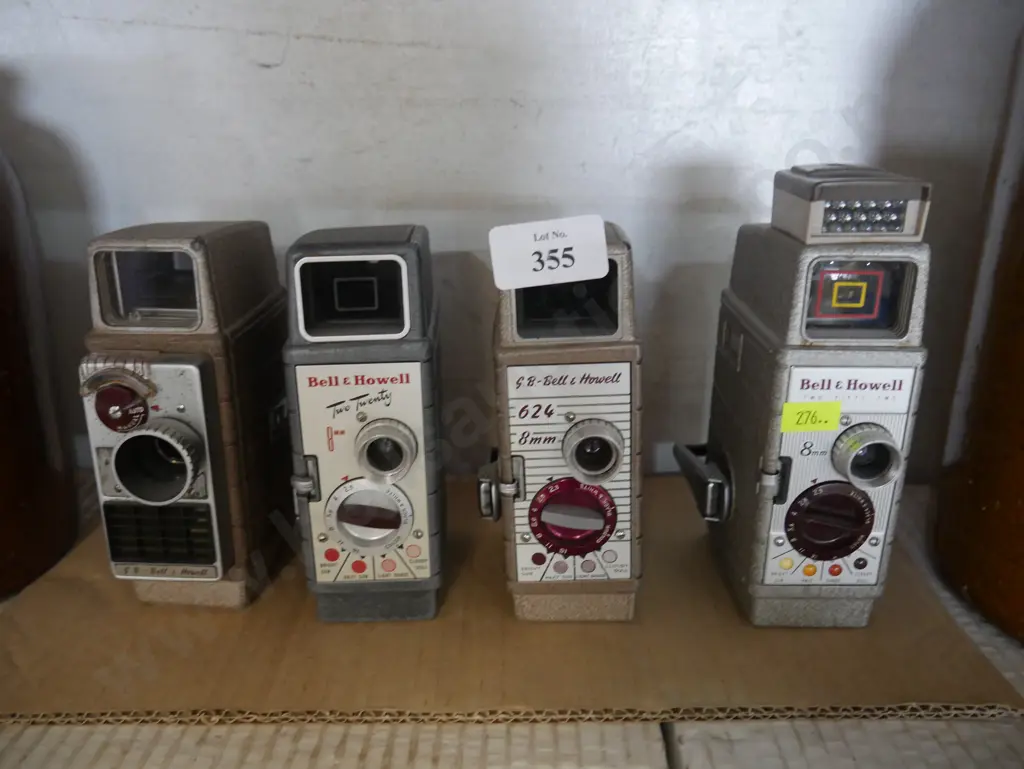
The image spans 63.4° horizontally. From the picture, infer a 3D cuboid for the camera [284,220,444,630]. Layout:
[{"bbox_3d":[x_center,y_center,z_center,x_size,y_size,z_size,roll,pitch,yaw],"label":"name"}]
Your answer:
[{"bbox_3d":[-0.058,0.012,0.334,0.055,0.144,0.094,-2,19,-4],"label":"camera"}]

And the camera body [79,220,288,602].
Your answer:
[{"bbox_3d":[-0.130,0.009,0.342,0.054,0.144,0.105,0,19,1],"label":"camera body"}]

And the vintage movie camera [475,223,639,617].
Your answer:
[{"bbox_3d":[0.015,0.011,0.334,0.059,0.144,0.093,-1,19,-1],"label":"vintage movie camera"}]

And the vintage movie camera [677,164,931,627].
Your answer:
[{"bbox_3d":[0.108,0.001,0.326,0.068,0.169,0.095,0,19,1],"label":"vintage movie camera"}]

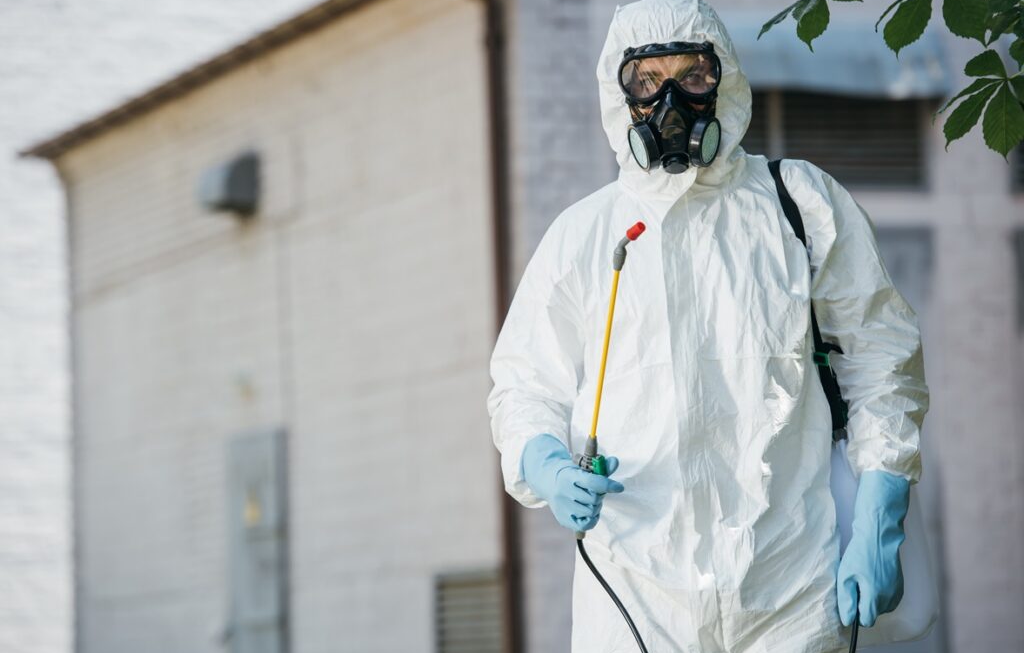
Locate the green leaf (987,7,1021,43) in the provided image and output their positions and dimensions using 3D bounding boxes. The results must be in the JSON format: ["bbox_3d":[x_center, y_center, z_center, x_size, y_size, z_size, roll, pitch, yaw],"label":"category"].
[{"bbox_3d":[0.749,-0.458,6.500,0.018,0.072,0.040,33,-14,50],"label":"green leaf"}]

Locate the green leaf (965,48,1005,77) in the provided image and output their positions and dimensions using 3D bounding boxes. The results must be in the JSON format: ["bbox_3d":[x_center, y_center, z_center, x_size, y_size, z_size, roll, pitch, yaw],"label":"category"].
[{"bbox_3d":[0.721,-0.399,6.500,0.068,0.053,0.018,35,-2,42],"label":"green leaf"}]

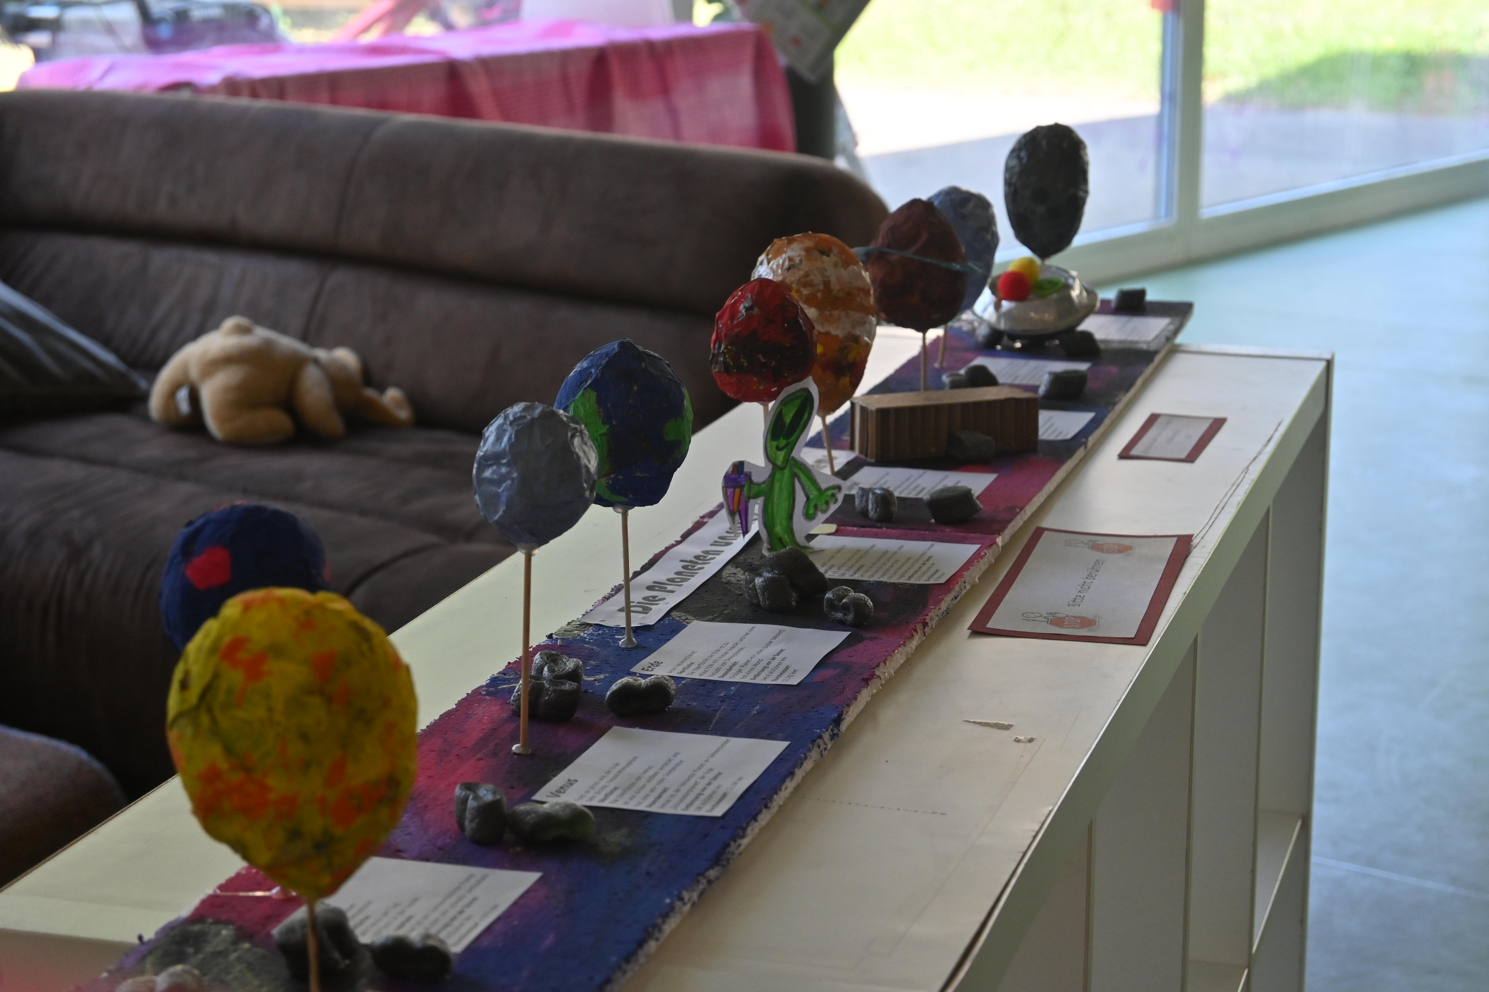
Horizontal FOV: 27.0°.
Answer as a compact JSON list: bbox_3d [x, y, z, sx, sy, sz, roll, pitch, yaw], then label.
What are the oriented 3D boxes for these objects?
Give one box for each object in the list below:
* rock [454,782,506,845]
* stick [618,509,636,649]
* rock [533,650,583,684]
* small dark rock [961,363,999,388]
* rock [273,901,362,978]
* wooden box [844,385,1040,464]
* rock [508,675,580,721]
[{"bbox_3d":[-0.112,0.135,1.316,0.019,0.024,0.028,-6,14,-24],"label":"rock"},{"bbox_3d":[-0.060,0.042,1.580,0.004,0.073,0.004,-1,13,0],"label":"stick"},{"bbox_3d":[-0.090,0.087,1.497,0.025,0.019,0.021,0,13,0],"label":"rock"},{"bbox_3d":[0.175,-0.089,2.295,0.028,0.018,0.022,0,13,0],"label":"small dark rock"},{"bbox_3d":[-0.158,0.163,1.145,0.031,0.022,0.025,0,13,0],"label":"rock"},{"bbox_3d":[0.133,-0.048,2.069,0.119,0.035,0.041,-5,14,-22],"label":"wooden box"},{"bbox_3d":[-0.095,0.097,1.486,0.034,0.021,0.021,-1,13,-4],"label":"rock"}]

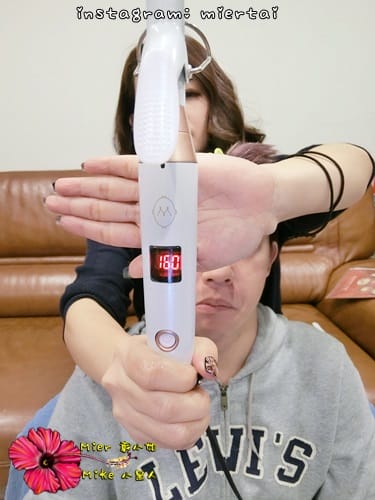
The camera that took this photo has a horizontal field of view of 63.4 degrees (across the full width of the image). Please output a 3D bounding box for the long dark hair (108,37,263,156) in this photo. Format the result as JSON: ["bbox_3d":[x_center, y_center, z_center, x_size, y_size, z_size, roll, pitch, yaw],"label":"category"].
[{"bbox_3d":[-0.003,-0.316,0.670,0.310,0.285,0.225,0,7,-3],"label":"long dark hair"}]

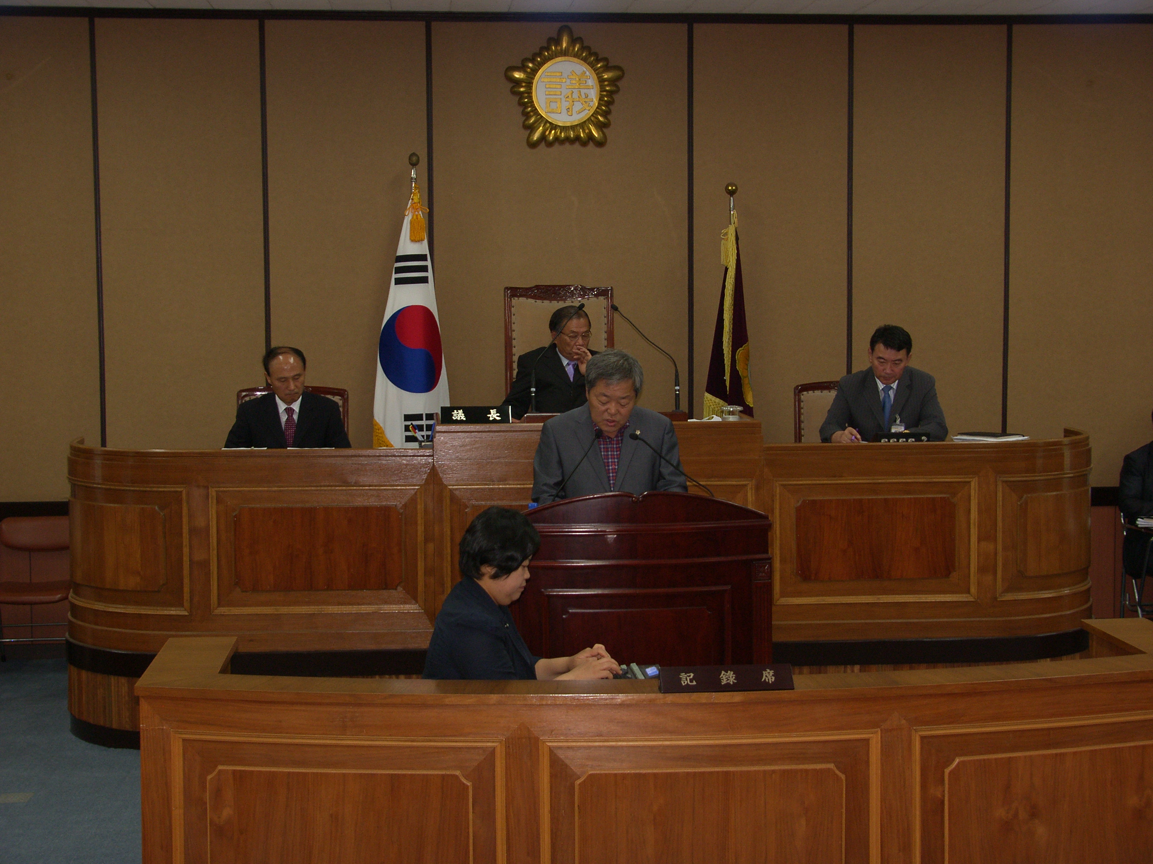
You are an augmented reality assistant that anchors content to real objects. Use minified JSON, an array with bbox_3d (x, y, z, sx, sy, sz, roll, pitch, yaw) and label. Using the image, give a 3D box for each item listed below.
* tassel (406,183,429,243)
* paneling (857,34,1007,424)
[{"bbox_3d":[-0.708,-0.971,8.900,0.105,0.265,0.070,-1,5,-5],"label":"tassel"},{"bbox_3d":[1.699,-0.838,9.614,0.750,2.210,0.050,-1,5,-5],"label":"paneling"}]

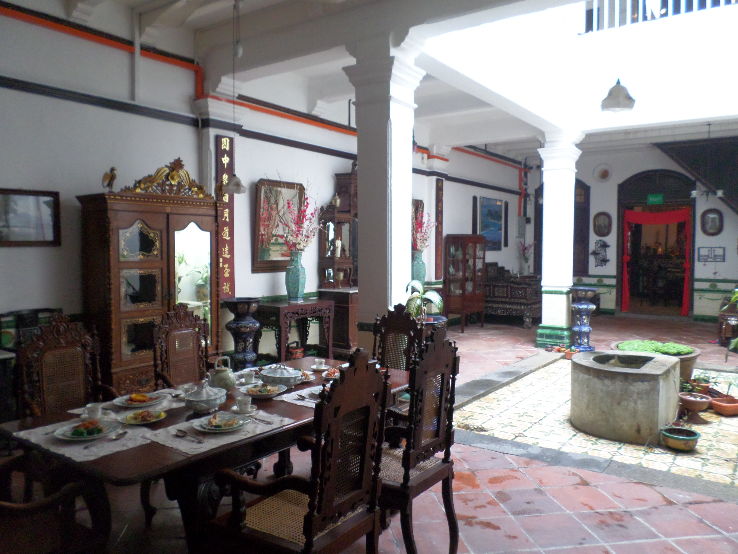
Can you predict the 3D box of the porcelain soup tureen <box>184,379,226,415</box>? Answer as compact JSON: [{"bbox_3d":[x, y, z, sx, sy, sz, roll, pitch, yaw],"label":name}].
[{"bbox_3d":[-0.737,0.523,2.401,0.190,0.140,0.210,3,4,37],"label":"porcelain soup tureen"}]

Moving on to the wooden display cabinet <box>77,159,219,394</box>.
[{"bbox_3d":[-2.070,0.037,5.163,0.600,2.330,1.200,3,4,37],"label":"wooden display cabinet"}]

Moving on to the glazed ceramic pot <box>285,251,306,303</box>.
[{"bbox_3d":[-0.845,-0.021,6.178,0.250,0.590,0.250,4,5,37],"label":"glazed ceramic pot"}]

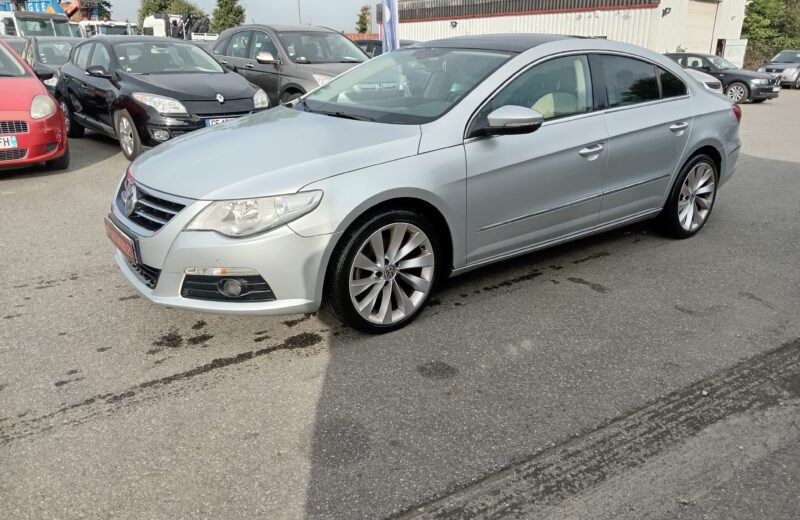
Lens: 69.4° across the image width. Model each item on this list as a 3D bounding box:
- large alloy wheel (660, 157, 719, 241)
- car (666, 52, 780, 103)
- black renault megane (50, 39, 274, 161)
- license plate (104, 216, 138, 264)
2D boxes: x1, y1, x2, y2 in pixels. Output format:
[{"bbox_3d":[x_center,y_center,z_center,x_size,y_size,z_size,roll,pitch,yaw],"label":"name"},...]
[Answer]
[{"bbox_3d":[2.081,-0.486,4.276,0.640,0.640,0.235,-13,24,-34],"label":"large alloy wheel"},{"bbox_3d":[9.750,-5.935,18.750,1.810,1.420,4.450,-16,25,-39],"label":"car"},{"bbox_3d":[-3.505,-2.413,8.277,1.820,1.480,4.300,-16,25,-39],"label":"black renault megane"},{"bbox_3d":[-1.328,-0.102,2.742,0.025,0.115,0.520,-13,24,-34],"label":"license plate"}]

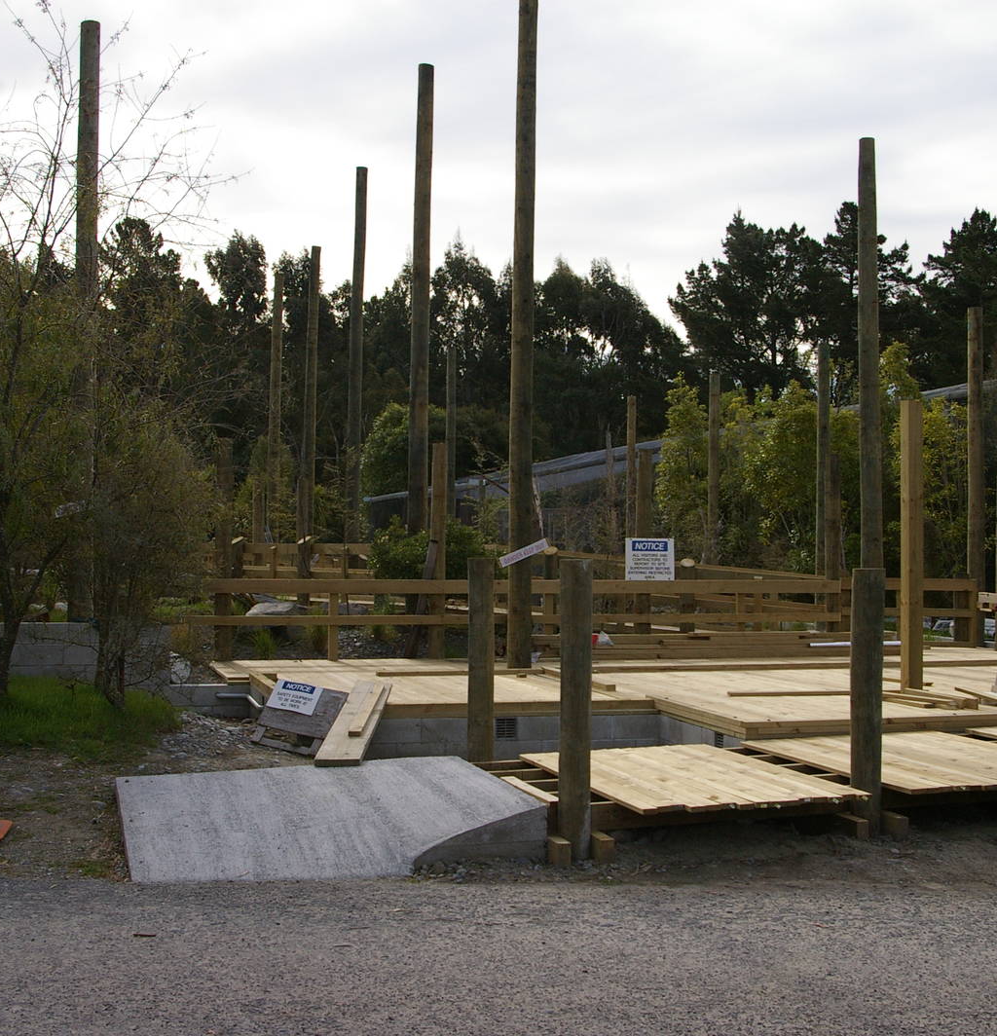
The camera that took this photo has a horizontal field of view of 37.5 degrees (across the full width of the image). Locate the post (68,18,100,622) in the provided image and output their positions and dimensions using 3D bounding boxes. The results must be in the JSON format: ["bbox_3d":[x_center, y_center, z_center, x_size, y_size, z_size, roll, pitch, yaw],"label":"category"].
[{"bbox_3d":[-4.151,-1.972,14.700,0.230,6.000,0.230,0,-2,0],"label":"post"}]

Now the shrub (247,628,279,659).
[{"bbox_3d":[-2.580,1.373,16.100,0.340,0.360,0.340,1,-1,-18],"label":"shrub"}]

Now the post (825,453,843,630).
[{"bbox_3d":[3.962,0.401,17.382,0.172,2.300,0.172,1,-1,-18],"label":"post"}]

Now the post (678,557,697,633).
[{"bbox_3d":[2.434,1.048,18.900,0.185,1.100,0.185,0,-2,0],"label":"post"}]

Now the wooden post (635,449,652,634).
[{"bbox_3d":[1.920,0.418,19.400,0.160,2.650,0.160,1,-2,-15],"label":"wooden post"}]

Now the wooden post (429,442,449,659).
[{"bbox_3d":[-0.735,0.409,18.300,0.155,2.700,0.155,1,-2,-15],"label":"wooden post"}]

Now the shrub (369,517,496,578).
[{"bbox_3d":[-0.755,0.469,17.700,1.480,0.980,1.300,1,-1,-18],"label":"shrub"}]

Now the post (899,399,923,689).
[{"bbox_3d":[3.567,0.238,12.710,0.140,2.520,0.140,1,-1,-18],"label":"post"}]

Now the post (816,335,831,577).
[{"bbox_3d":[5.372,-0.523,24.300,0.200,4.750,0.200,0,-2,0],"label":"post"}]

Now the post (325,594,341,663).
[{"bbox_3d":[-1.740,1.105,15.494,0.090,0.825,0.090,1,-1,-18],"label":"post"}]

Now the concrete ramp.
[{"bbox_3d":[-1.040,1.681,8.470,2.170,0.310,1.970,1,-2,-15],"label":"concrete ramp"}]

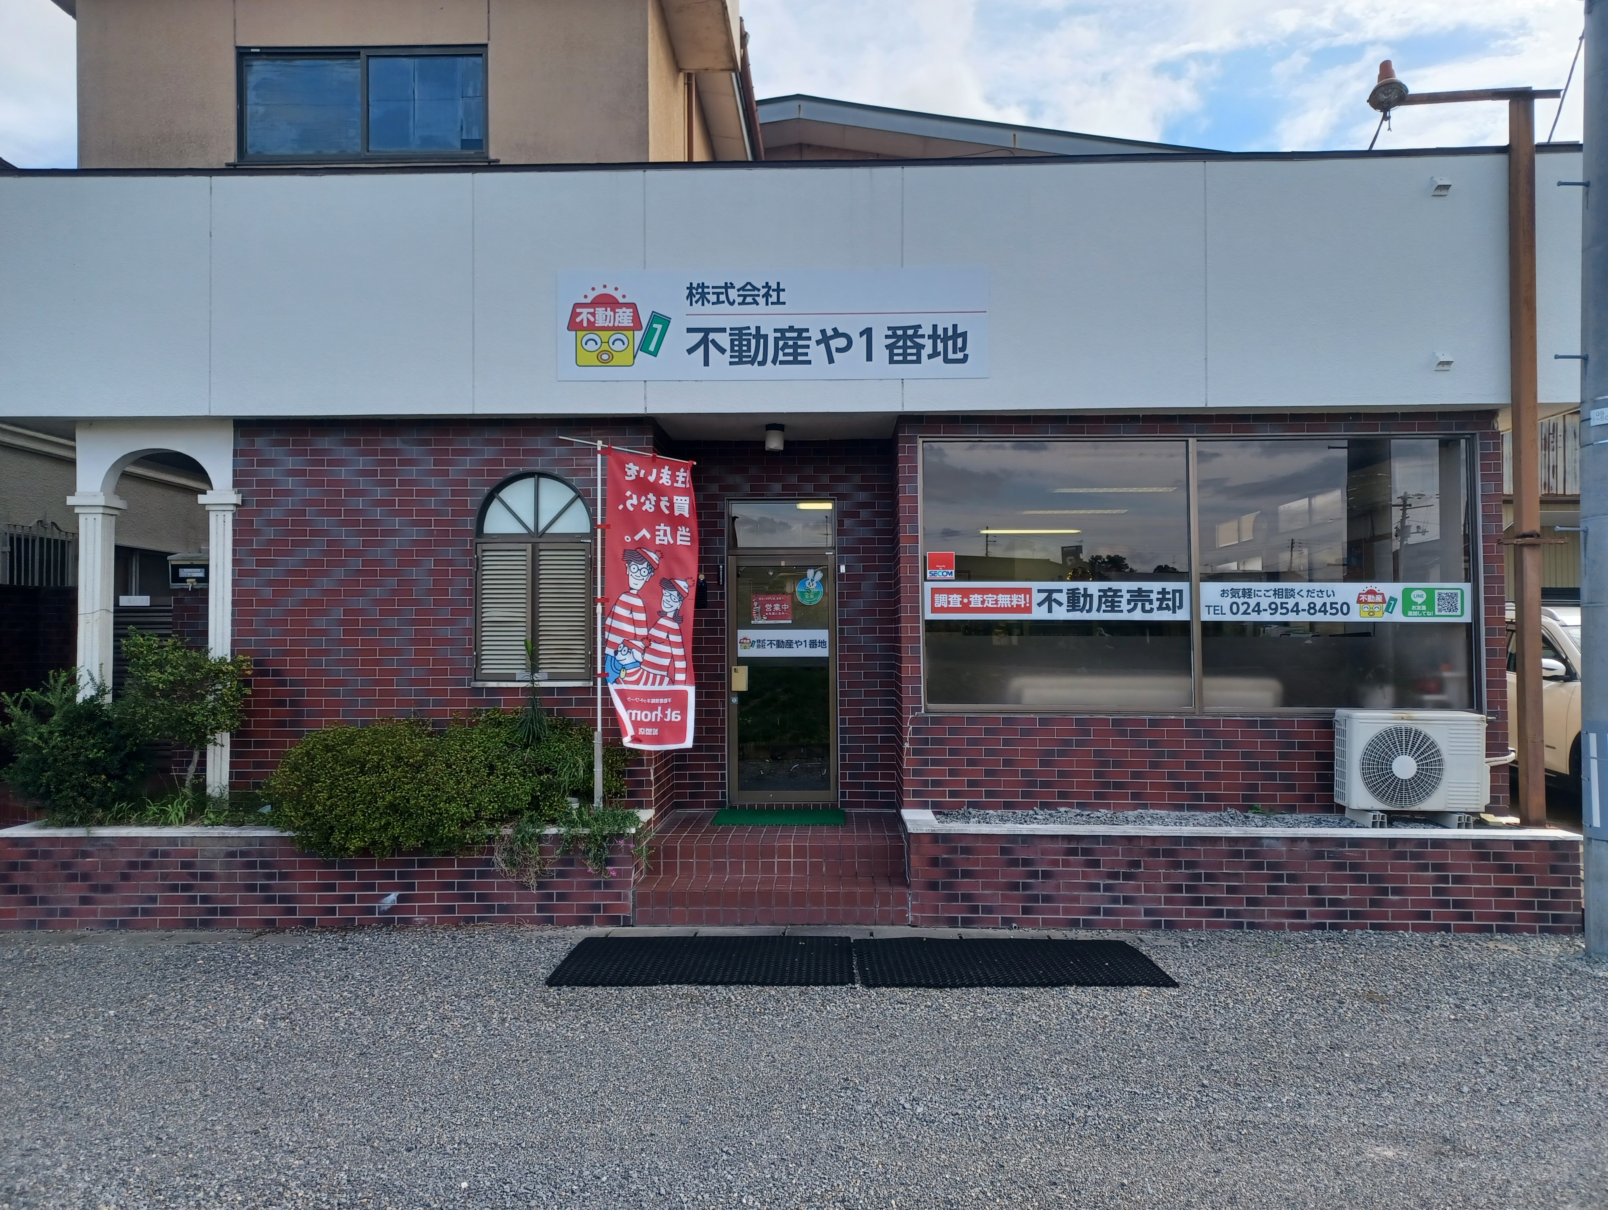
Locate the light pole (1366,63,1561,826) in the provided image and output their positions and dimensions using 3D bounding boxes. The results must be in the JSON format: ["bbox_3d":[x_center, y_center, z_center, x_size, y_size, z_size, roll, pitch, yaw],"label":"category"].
[{"bbox_3d":[4.028,-0.989,7.062,1.171,4.640,0.300,0,-1,1],"label":"light pole"}]

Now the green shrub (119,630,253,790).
[{"bbox_3d":[-3.905,0.674,7.370,0.850,1.050,0.780,0,-1,1],"label":"green shrub"}]

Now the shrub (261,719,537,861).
[{"bbox_3d":[-2.436,1.091,7.079,1.700,0.850,0.850,0,-1,1],"label":"shrub"}]

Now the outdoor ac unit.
[{"bbox_3d":[3.681,0.985,7.104,0.830,0.660,0.340,0,-1,6],"label":"outdoor ac unit"}]

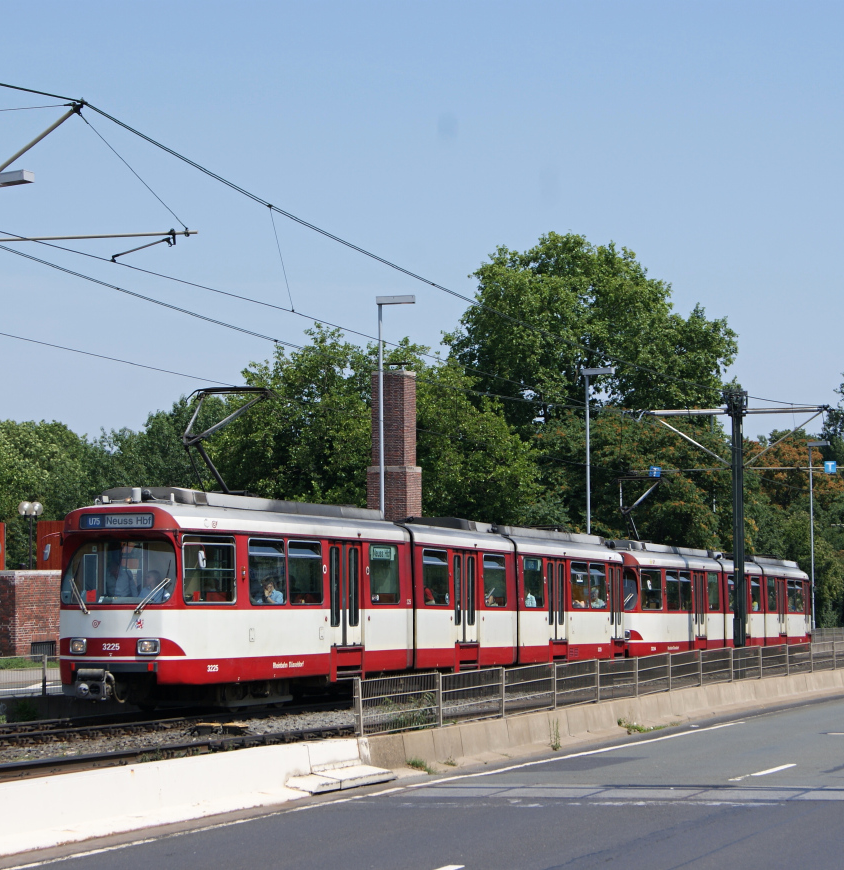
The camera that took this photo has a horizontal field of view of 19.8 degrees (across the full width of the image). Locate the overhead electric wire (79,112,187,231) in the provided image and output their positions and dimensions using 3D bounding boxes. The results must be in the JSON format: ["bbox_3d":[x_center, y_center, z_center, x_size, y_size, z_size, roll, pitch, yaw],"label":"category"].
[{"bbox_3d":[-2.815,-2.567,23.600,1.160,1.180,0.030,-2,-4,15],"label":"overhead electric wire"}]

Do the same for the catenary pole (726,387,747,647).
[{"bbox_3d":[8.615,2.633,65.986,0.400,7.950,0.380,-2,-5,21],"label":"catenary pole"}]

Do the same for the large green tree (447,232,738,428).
[{"bbox_3d":[8.476,0.058,122.329,14.500,20.900,14.900,-2,-5,21],"label":"large green tree"}]

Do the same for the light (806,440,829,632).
[{"bbox_3d":[23.216,6.060,141.175,1.200,11.650,0.500,-2,-5,21],"label":"light"}]

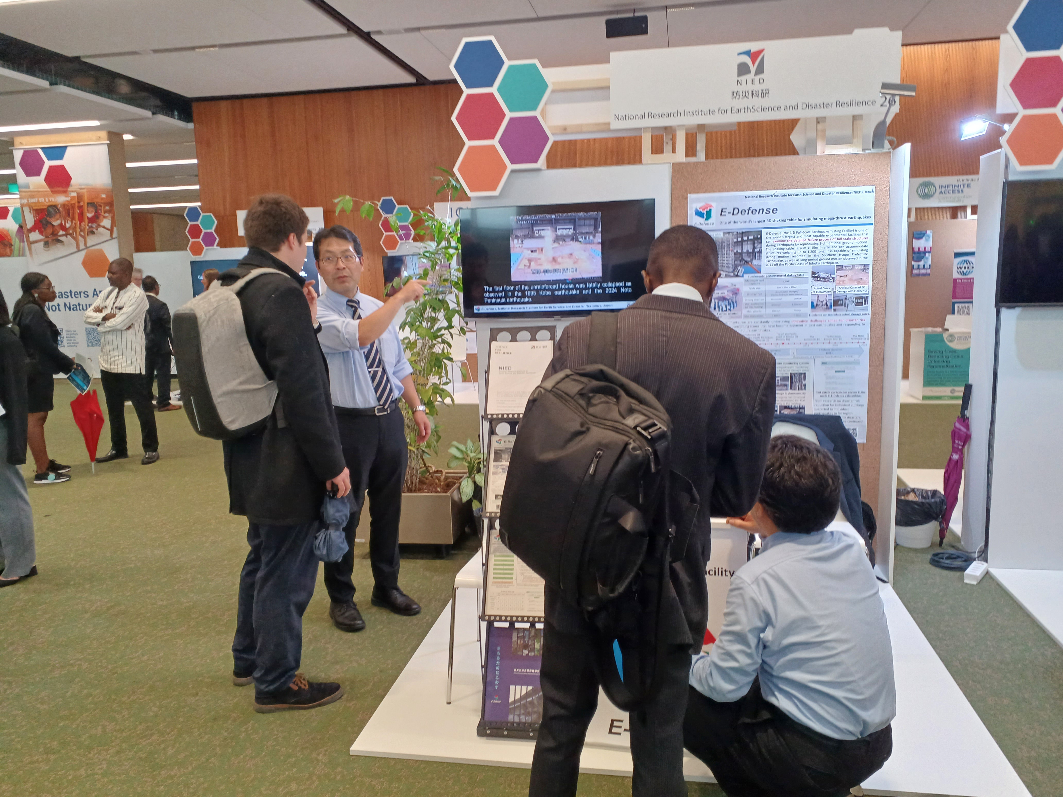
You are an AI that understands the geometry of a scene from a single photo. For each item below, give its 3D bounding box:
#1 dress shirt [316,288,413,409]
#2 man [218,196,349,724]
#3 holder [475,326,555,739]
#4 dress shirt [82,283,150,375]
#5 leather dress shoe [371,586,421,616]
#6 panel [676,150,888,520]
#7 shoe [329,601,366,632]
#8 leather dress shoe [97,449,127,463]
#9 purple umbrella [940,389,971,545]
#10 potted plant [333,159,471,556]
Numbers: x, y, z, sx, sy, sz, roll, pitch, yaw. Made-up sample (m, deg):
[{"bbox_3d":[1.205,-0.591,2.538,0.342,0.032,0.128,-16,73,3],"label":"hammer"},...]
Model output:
[{"bbox_3d":[-0.729,-0.214,3.534,0.450,0.530,0.330,-9,11,-37],"label":"dress shirt"},{"bbox_3d":[-0.910,0.197,2.970,0.470,1.785,0.520,-6,10,-25],"label":"man"},{"bbox_3d":[-0.038,0.427,2.755,0.260,1.300,0.380,0,9,13],"label":"holder"},{"bbox_3d":[-3.423,-0.575,6.827,0.500,0.750,0.360,2,10,24],"label":"dress shirt"},{"bbox_3d":[-0.619,0.904,3.811,0.285,0.110,0.110,4,11,35],"label":"leather dress shoe"},{"bbox_3d":[1.188,-0.168,4.030,0.990,1.920,0.050,0,9,10],"label":"panel"},{"bbox_3d":[-0.829,0.928,3.701,0.115,0.110,0.290,-5,10,-23],"label":"shoe"},{"bbox_3d":[-3.621,0.472,7.146,0.295,0.110,0.110,-6,10,-27],"label":"leather dress shoe"},{"bbox_3d":[2.219,0.356,4.350,0.100,0.867,0.100,8,5,9],"label":"purple umbrella"},{"bbox_3d":[-0.654,-0.199,4.619,0.720,2.040,0.620,0,9,10],"label":"potted plant"}]

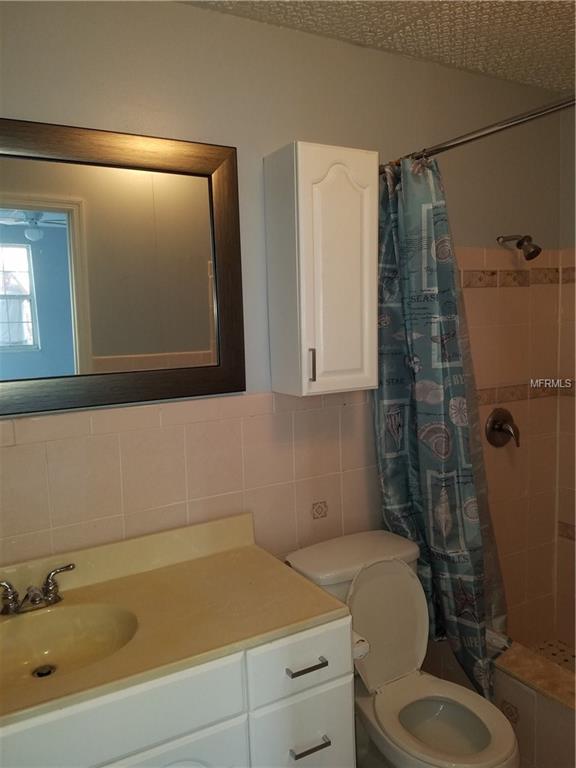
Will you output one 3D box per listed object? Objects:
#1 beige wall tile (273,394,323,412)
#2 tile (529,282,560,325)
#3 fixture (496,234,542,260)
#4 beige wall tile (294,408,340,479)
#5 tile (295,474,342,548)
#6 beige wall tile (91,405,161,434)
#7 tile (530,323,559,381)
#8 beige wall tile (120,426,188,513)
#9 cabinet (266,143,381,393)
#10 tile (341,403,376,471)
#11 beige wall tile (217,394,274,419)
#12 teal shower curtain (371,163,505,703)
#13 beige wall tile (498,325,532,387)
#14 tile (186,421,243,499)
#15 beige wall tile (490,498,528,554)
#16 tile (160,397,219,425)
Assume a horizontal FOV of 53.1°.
[{"bbox_3d":[0.036,0.058,2.054,0.200,0.075,0.012,-6,7,-28],"label":"beige wall tile"},{"bbox_3d":[1.131,-0.345,2.546,0.203,0.158,0.012,-5,7,-30],"label":"tile"},{"bbox_3d":[0.944,-0.559,2.361,0.068,0.105,0.190,-6,7,-28],"label":"fixture"},{"bbox_3d":[0.111,0.213,2.101,0.200,0.251,0.010,-5,8,-29],"label":"beige wall tile"},{"bbox_3d":[0.117,0.464,2.136,0.200,0.250,0.012,-6,7,-28],"label":"tile"},{"bbox_3d":[-0.489,0.106,1.749,0.209,0.077,0.012,-5,7,-30],"label":"beige wall tile"},{"bbox_3d":[1.138,-0.139,2.568,0.203,0.257,0.012,-5,7,-30],"label":"tile"},{"bbox_3d":[-0.418,0.264,1.803,0.200,0.251,0.010,-5,8,-29],"label":"beige wall tile"},{"bbox_3d":[0.117,-0.364,1.922,0.300,0.773,0.209,-5,8,-29],"label":"cabinet"},{"bbox_3d":[0.282,0.202,2.203,0.200,0.250,0.012,-6,7,-28],"label":"tile"},{"bbox_3d":[-0.138,0.075,1.945,0.200,0.069,0.010,-5,8,-29],"label":"beige wall tile"},{"bbox_3d":[0.561,0.151,2.058,0.240,1.815,0.440,-5,8,-29],"label":"teal shower curtain"},{"bbox_3d":[0.997,-0.123,2.547,0.200,0.250,0.012,-6,7,-28],"label":"beige wall tile"},{"bbox_3d":[-0.242,0.249,1.917,0.200,0.250,0.012,-6,7,-28],"label":"tile"},{"bbox_3d":[0.986,0.632,2.547,0.205,0.257,0.012,-5,7,-30],"label":"beige wall tile"},{"bbox_3d":[-0.314,0.092,1.846,0.200,0.069,0.010,-5,8,-29],"label":"tile"}]

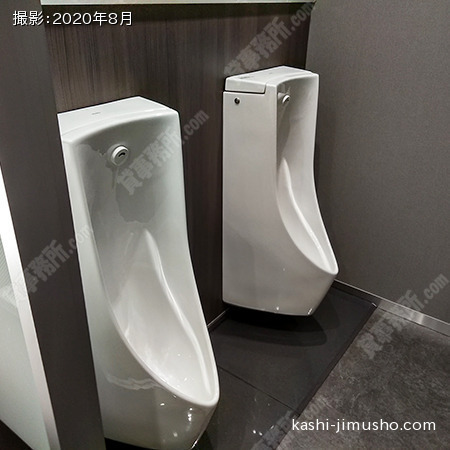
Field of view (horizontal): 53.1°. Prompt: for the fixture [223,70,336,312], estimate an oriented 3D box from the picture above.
[{"bbox_3d":[0.278,-0.090,1.777,0.428,0.943,0.408,20,32,31],"label":"fixture"}]

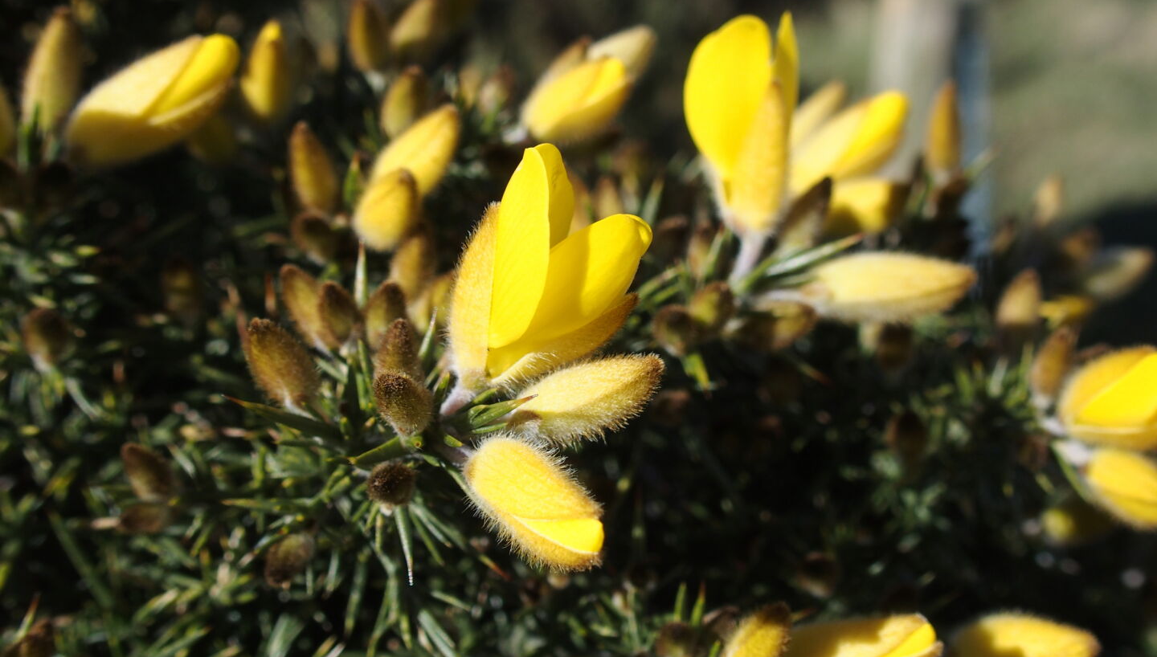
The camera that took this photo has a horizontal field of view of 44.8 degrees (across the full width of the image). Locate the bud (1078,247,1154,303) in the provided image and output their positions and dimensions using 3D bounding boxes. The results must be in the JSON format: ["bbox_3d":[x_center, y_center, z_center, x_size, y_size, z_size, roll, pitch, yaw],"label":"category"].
[{"bbox_3d":[0.067,-0.007,0.175,0.010,0.006,0.006,-30,0,0],"label":"bud"}]

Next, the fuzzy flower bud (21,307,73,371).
[{"bbox_3d":[-0.056,0.001,0.148,0.005,0.007,0.005,-13,18,0],"label":"fuzzy flower bud"}]

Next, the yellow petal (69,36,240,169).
[{"bbox_3d":[-0.041,-0.022,0.134,0.017,0.007,0.007,-32,0,12],"label":"yellow petal"}]

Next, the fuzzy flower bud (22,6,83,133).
[{"bbox_3d":[-0.054,-0.027,0.145,0.005,0.013,0.005,15,3,0],"label":"fuzzy flower bud"}]

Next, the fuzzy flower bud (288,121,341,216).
[{"bbox_3d":[-0.026,-0.016,0.137,0.004,0.009,0.004,-12,12,0],"label":"fuzzy flower bud"}]

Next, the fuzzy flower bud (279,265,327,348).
[{"bbox_3d":[-0.025,-0.002,0.128,0.004,0.008,0.004,-25,3,0],"label":"fuzzy flower bud"}]

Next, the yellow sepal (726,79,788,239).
[{"bbox_3d":[0.018,-0.017,0.138,0.005,0.015,0.005,12,3,0],"label":"yellow sepal"}]

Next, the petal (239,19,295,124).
[{"bbox_3d":[-0.034,-0.028,0.155,0.005,0.011,0.005,3,3,0],"label":"petal"}]

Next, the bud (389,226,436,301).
[{"bbox_3d":[-0.017,-0.006,0.140,0.004,0.008,0.004,18,12,0],"label":"bud"}]

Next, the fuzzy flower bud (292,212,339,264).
[{"bbox_3d":[-0.027,-0.009,0.143,0.004,0.006,0.004,-33,44,-7],"label":"fuzzy flower bud"}]

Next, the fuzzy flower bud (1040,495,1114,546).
[{"bbox_3d":[0.053,0.021,0.150,0.007,0.005,0.005,-3,0,16],"label":"fuzzy flower bud"}]

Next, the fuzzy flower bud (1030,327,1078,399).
[{"bbox_3d":[0.045,0.003,0.134,0.004,0.008,0.004,24,12,0],"label":"fuzzy flower bud"}]

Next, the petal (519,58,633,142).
[{"bbox_3d":[0.000,-0.024,0.148,0.013,0.007,0.006,-37,0,6],"label":"petal"}]

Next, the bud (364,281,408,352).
[{"bbox_3d":[-0.017,-0.001,0.126,0.004,0.007,0.003,9,24,0],"label":"bud"}]

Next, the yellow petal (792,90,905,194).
[{"bbox_3d":[0.027,-0.019,0.140,0.015,0.006,0.005,-39,0,0],"label":"yellow petal"}]

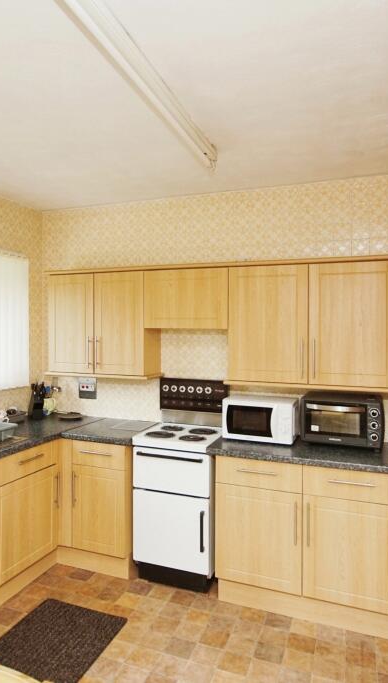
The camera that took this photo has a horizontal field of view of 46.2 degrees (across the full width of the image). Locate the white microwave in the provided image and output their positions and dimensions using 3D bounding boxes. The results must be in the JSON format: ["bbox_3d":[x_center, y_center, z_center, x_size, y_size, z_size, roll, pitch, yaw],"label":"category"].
[{"bbox_3d":[0.448,0.500,2.980,0.445,0.250,0.320,1,1,21],"label":"white microwave"}]

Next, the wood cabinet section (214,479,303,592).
[{"bbox_3d":[0.460,1.108,2.846,0.493,0.564,0.570,1,1,21],"label":"wood cabinet section"}]

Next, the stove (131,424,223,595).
[{"bbox_3d":[-0.060,1.069,3.031,0.505,0.927,0.540,1,1,19],"label":"stove"}]

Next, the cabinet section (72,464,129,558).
[{"bbox_3d":[-0.516,1.090,3.212,0.390,0.563,0.570,1,1,21],"label":"cabinet section"}]

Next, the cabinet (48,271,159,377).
[{"bbox_3d":[-0.658,-0.129,3.381,0.795,0.720,0.300,1,1,21],"label":"cabinet"}]

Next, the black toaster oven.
[{"bbox_3d":[0.907,0.477,2.773,0.455,0.293,0.285,1,1,21],"label":"black toaster oven"}]

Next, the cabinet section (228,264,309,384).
[{"bbox_3d":[0.512,-0.107,2.968,0.497,0.721,0.320,1,1,21],"label":"cabinet section"}]

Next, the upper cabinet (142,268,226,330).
[{"bbox_3d":[-0.008,-0.279,3.135,0.600,0.396,0.291,1,1,21],"label":"upper cabinet"}]

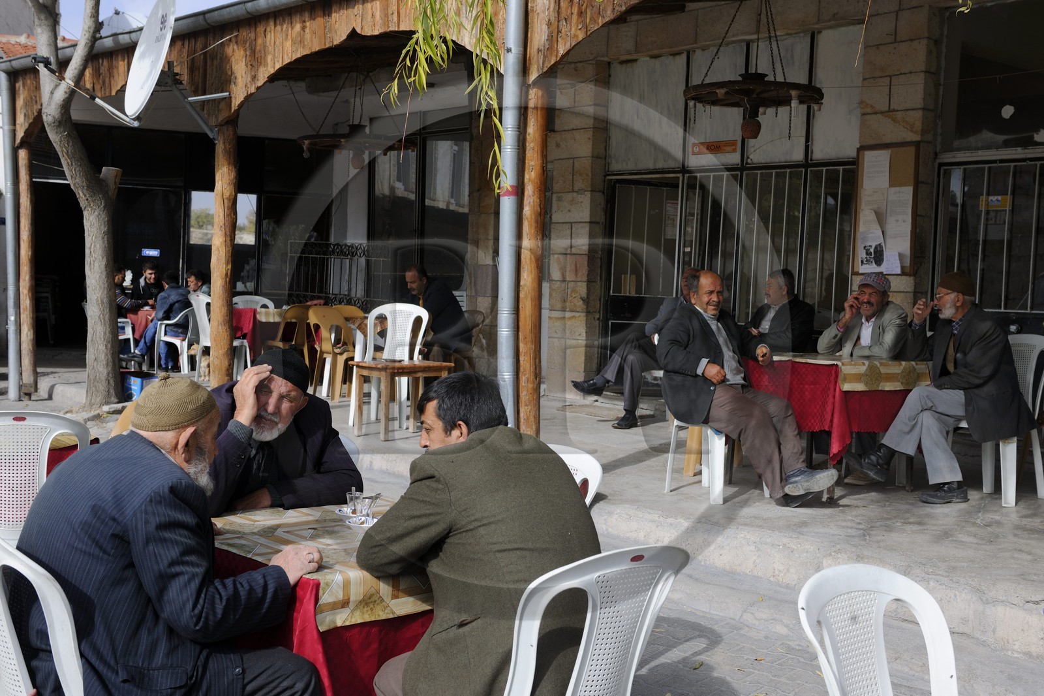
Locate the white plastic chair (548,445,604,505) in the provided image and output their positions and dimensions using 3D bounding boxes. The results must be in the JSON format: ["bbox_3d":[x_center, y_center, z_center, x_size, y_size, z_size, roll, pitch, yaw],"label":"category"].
[{"bbox_3d":[-0.101,0.763,3.853,0.460,0.890,0.530,4,4,37],"label":"white plastic chair"}]

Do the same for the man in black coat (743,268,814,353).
[{"bbox_3d":[1.619,0.090,8.381,0.780,1.240,0.560,-3,6,-38],"label":"man in black coat"}]

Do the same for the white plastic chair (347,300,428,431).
[{"bbox_3d":[-0.987,0.127,9.591,0.480,0.890,0.550,3,5,22],"label":"white plastic chair"}]

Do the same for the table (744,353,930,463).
[{"bbox_3d":[1.728,0.421,7.253,0.800,0.760,0.800,-2,6,-37],"label":"table"}]

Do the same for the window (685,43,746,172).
[{"bbox_3d":[1.510,-1.882,10.032,0.050,0.940,0.635,-3,6,-39],"label":"window"}]

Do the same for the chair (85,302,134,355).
[{"bbox_3d":[-4.639,-0.137,14.325,0.560,0.800,0.550,1,4,-13],"label":"chair"}]

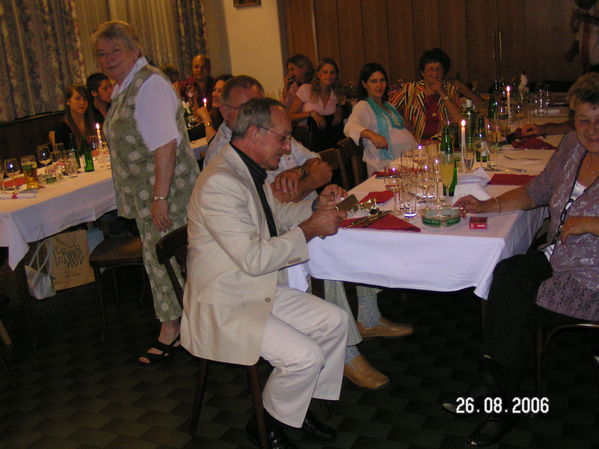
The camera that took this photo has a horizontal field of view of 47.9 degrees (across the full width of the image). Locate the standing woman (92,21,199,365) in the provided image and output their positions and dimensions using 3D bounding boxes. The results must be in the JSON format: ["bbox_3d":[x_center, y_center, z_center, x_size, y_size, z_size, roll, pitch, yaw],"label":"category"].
[{"bbox_3d":[-0.717,-0.155,3.307,0.460,1.640,0.500,-12,17,-25],"label":"standing woman"}]

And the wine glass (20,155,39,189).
[{"bbox_3d":[-1.663,-0.328,4.160,0.088,0.194,0.088,-5,15,0],"label":"wine glass"}]

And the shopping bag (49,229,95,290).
[{"bbox_3d":[-1.552,0.224,4.537,0.270,0.375,0.120,-13,17,-24],"label":"shopping bag"}]

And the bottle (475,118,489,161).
[{"bbox_3d":[0.999,-0.468,3.694,0.067,0.240,0.067,-5,15,0],"label":"bottle"}]

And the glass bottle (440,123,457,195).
[{"bbox_3d":[0.644,-0.274,2.899,0.067,0.300,0.067,4,18,30],"label":"glass bottle"}]

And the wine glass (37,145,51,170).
[{"bbox_3d":[-1.770,-0.458,4.683,0.086,0.190,0.086,-5,15,0],"label":"wine glass"}]

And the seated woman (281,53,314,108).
[{"bbox_3d":[-0.029,-0.906,6.341,0.750,1.290,0.500,-5,16,2],"label":"seated woman"}]

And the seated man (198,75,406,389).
[{"bbox_3d":[0.043,-0.027,3.120,0.840,1.320,0.570,3,18,29],"label":"seated man"}]

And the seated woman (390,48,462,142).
[{"bbox_3d":[0.982,-0.570,4.863,0.560,1.330,0.720,-14,17,-29],"label":"seated woman"}]

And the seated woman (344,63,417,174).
[{"bbox_3d":[0.615,-0.363,4.299,0.740,1.290,0.560,9,20,42],"label":"seated woman"}]

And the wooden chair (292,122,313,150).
[{"bbox_3d":[-0.132,-0.342,5.374,0.480,0.820,0.430,4,17,30],"label":"wooden chair"}]

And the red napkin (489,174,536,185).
[{"bbox_3d":[0.987,-0.210,3.081,0.220,0.012,0.200,4,18,30],"label":"red napkin"}]

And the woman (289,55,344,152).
[{"bbox_3d":[0.272,-0.810,5.930,0.520,1.260,0.750,-9,16,-13],"label":"woman"}]

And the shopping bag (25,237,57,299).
[{"bbox_3d":[-1.667,0.268,4.376,0.180,0.390,0.120,-18,20,-38],"label":"shopping bag"}]

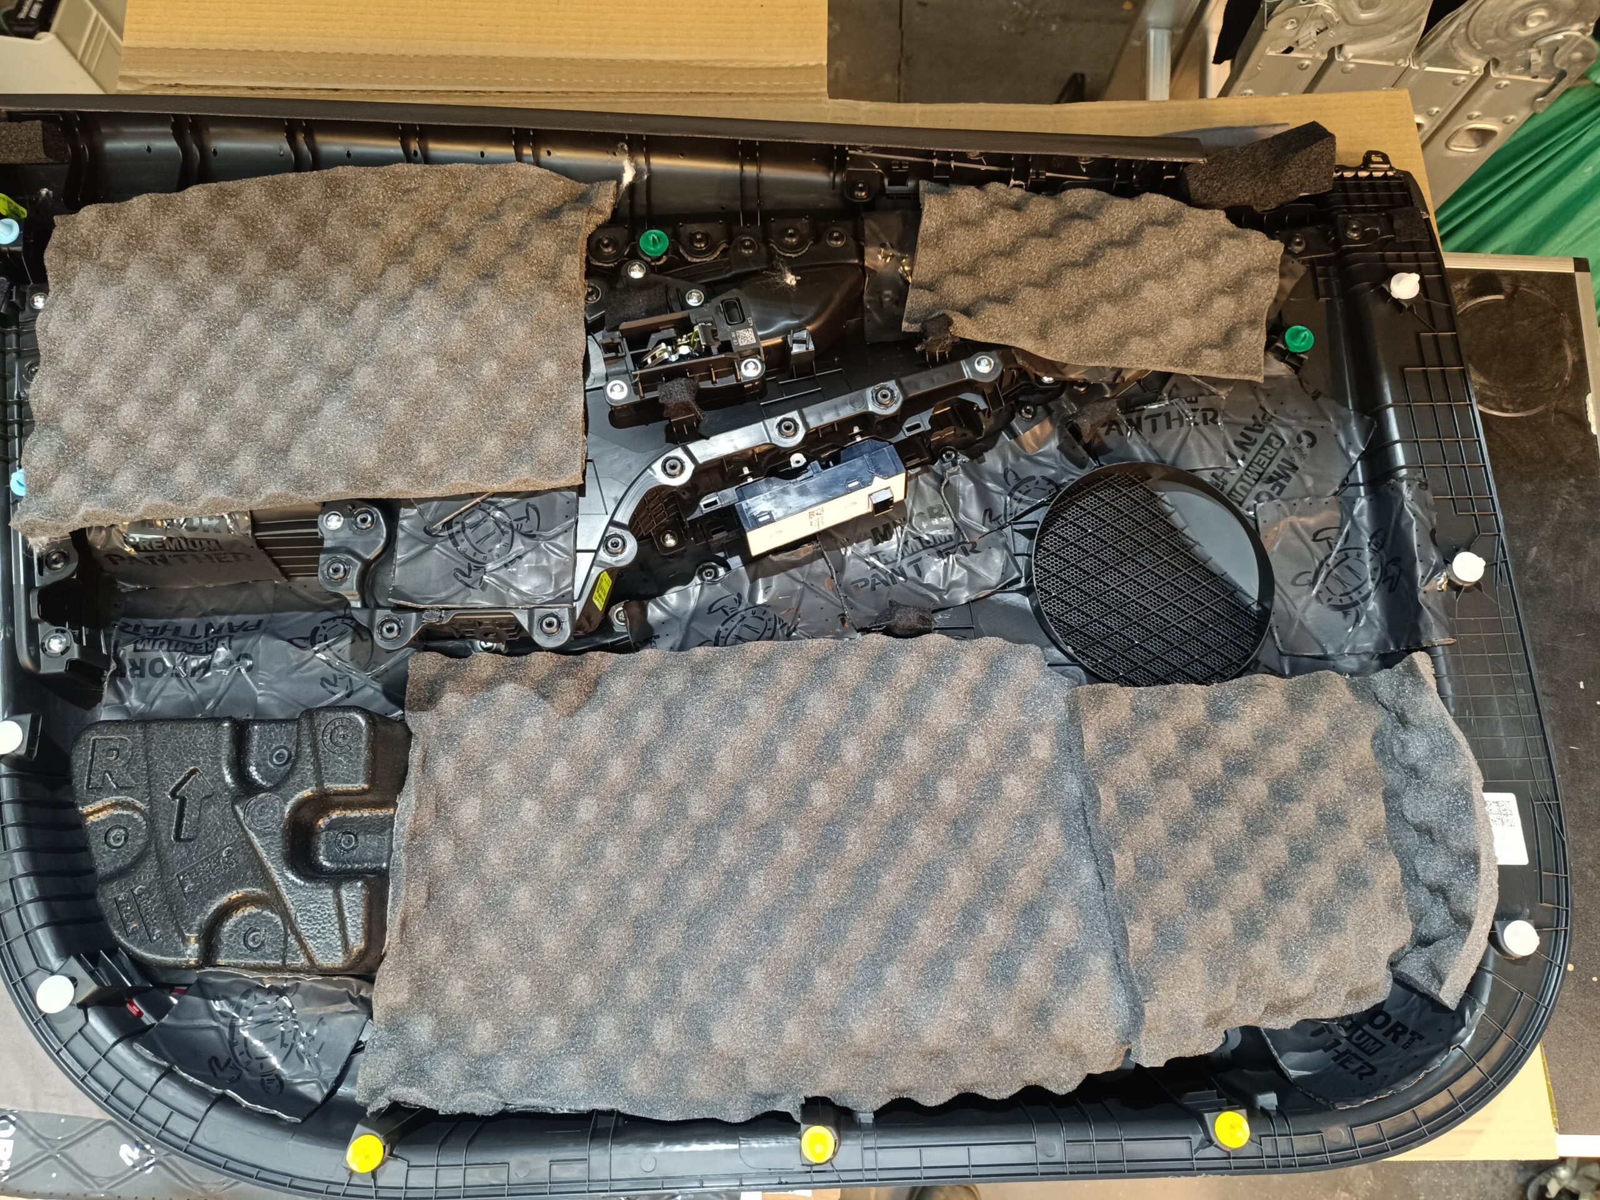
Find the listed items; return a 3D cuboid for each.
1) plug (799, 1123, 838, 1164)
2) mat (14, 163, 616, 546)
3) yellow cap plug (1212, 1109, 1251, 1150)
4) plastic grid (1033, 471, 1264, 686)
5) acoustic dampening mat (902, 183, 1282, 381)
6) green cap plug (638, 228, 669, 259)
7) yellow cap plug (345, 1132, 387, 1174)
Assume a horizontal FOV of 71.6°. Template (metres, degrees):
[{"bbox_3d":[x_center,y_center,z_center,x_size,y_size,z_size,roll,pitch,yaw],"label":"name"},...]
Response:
[{"bbox_3d":[0.011,0.304,0.620,0.021,0.017,0.021,1,71,-3],"label":"plug"},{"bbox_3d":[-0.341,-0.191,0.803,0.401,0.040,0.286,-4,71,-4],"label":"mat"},{"bbox_3d":[0.246,0.303,0.634,0.021,0.017,0.021,1,71,-3],"label":"yellow cap plug"},{"bbox_3d":[0.237,-0.012,0.756,0.164,0.031,0.164,1,71,-3],"label":"plastic grid"},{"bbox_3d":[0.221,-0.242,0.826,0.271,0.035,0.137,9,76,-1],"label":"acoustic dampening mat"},{"bbox_3d":[-0.107,-0.261,0.812,0.021,0.017,0.021,1,71,-3],"label":"green cap plug"},{"bbox_3d":[-0.237,0.303,0.607,0.021,0.017,0.021,1,71,-3],"label":"yellow cap plug"}]

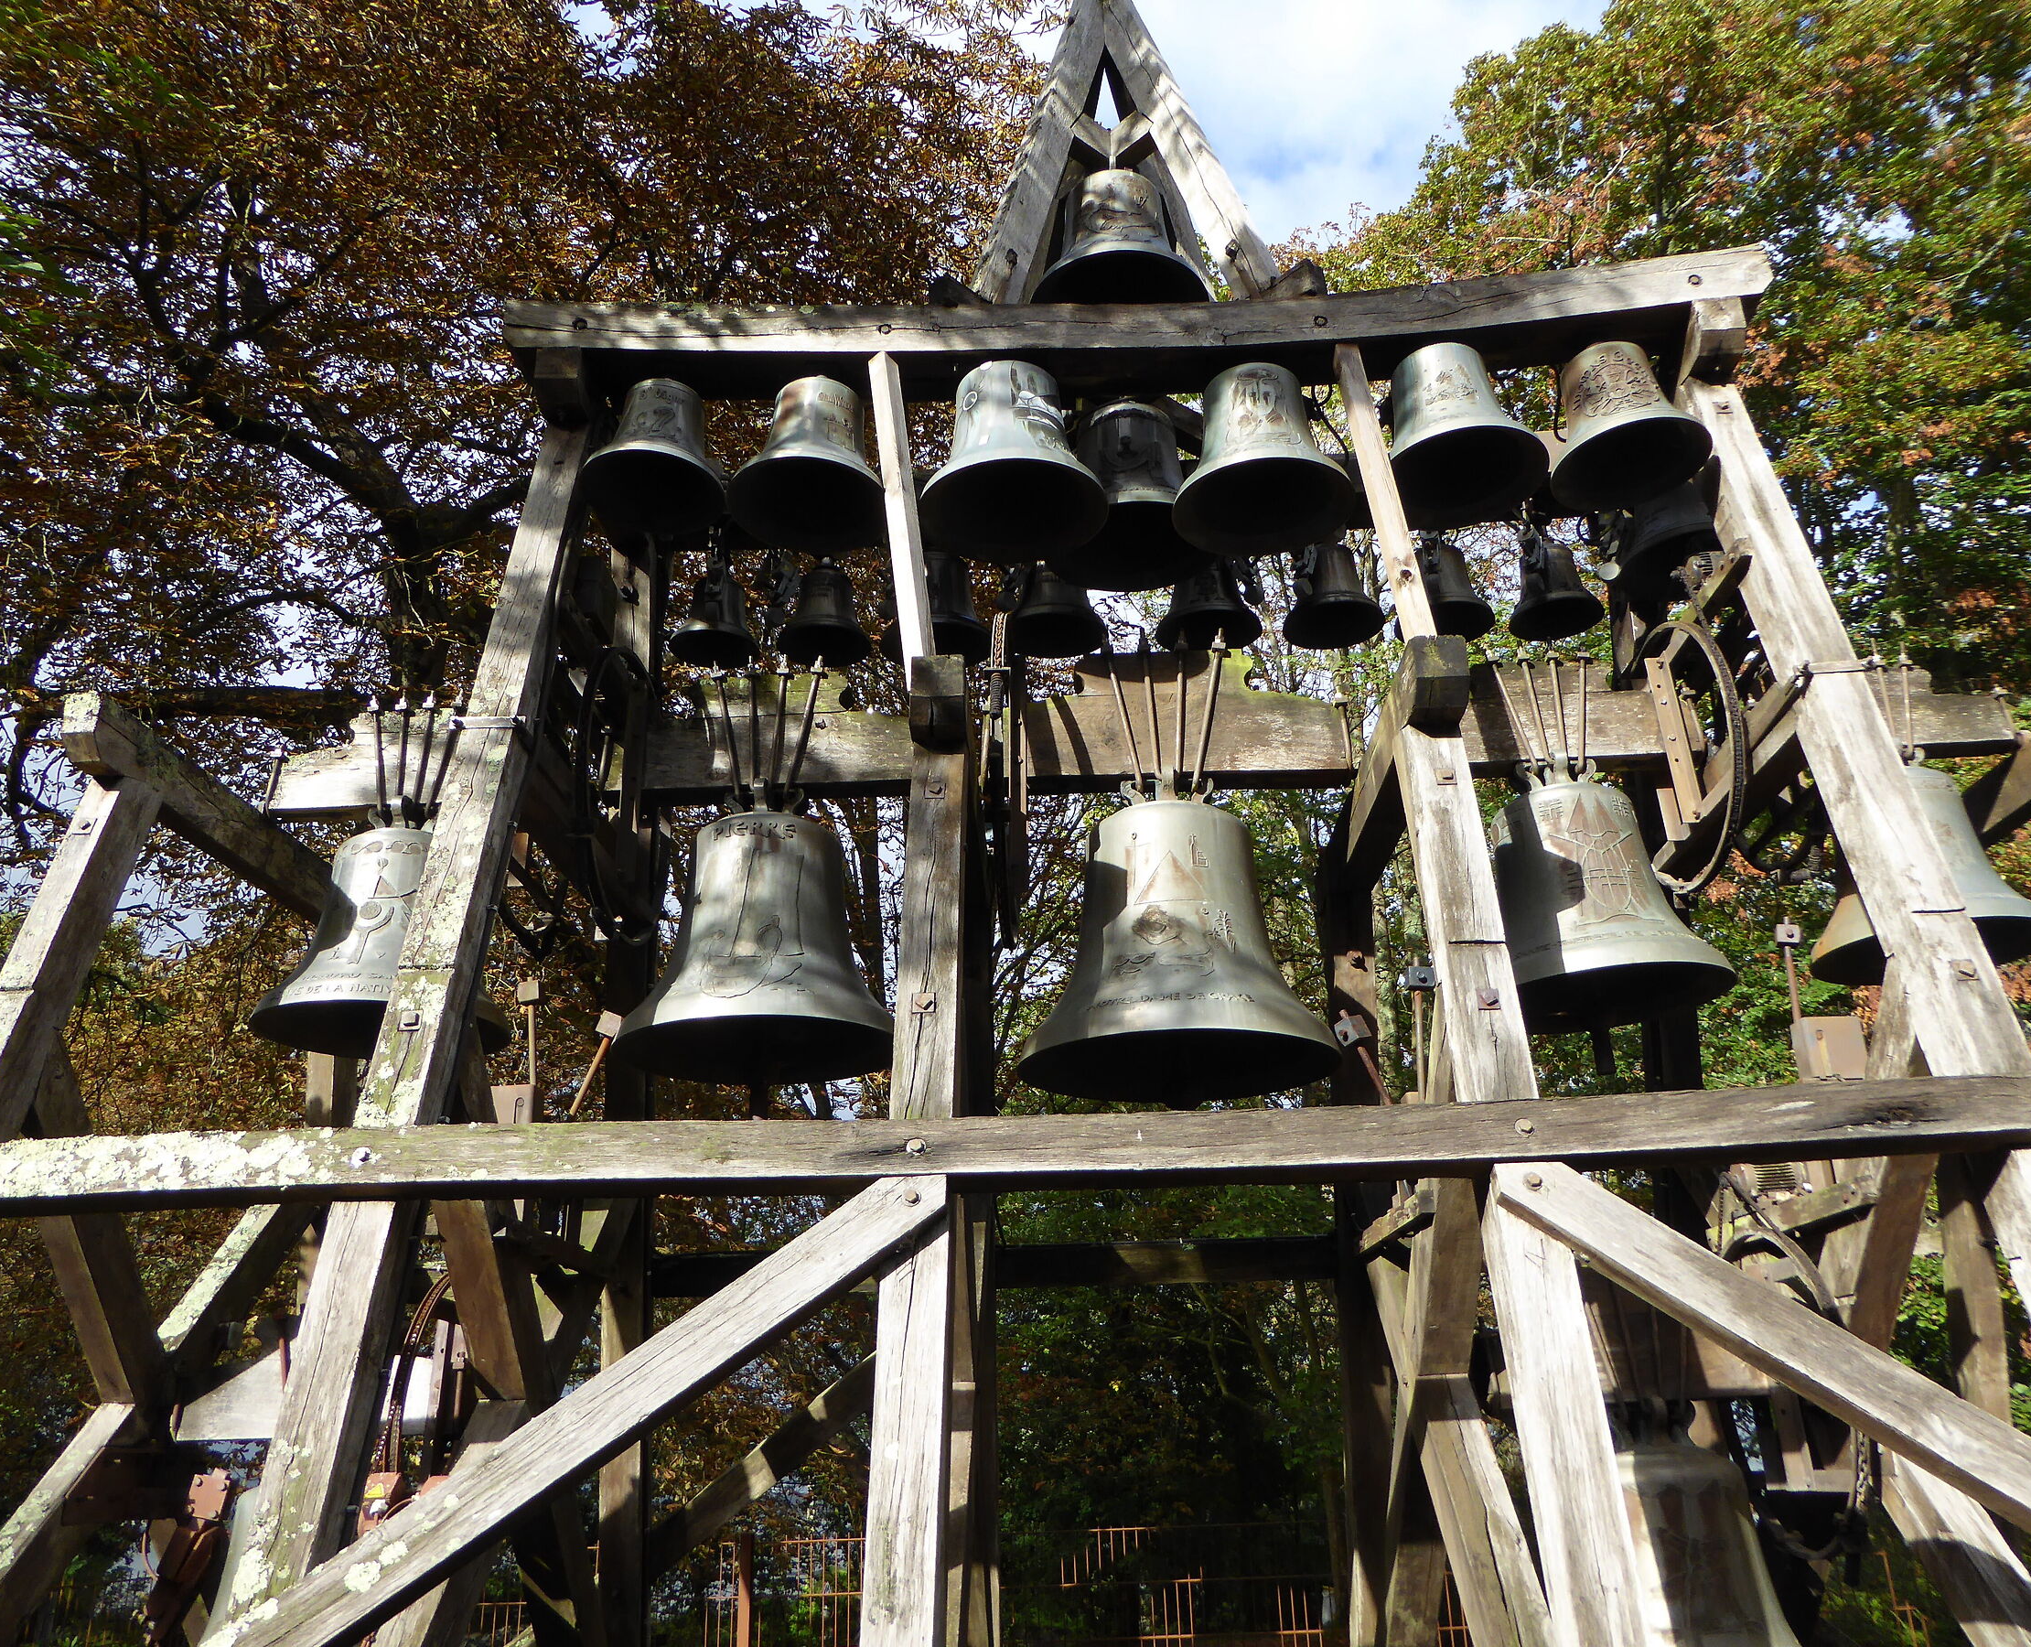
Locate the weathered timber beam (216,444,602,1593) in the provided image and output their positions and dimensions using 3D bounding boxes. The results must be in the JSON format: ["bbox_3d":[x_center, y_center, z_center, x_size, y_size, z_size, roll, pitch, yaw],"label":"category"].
[{"bbox_3d":[-1.750,0.523,4.628,0.185,5.015,0.200,-1,-36,1],"label":"weathered timber beam"}]

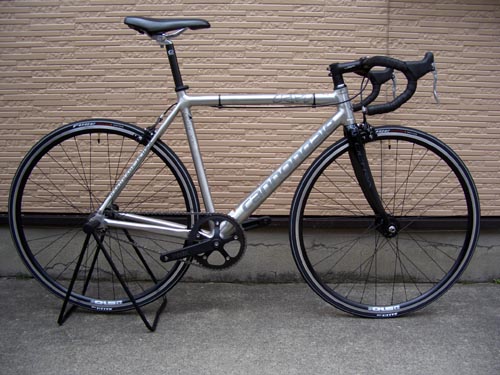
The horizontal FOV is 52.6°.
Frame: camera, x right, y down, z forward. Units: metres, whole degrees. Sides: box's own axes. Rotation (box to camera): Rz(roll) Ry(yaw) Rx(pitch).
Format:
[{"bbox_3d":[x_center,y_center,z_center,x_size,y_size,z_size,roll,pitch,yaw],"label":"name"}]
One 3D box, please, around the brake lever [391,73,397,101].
[{"bbox_3d":[0.528,-0.360,1.843,0.024,0.120,0.017,-7,8,1],"label":"brake lever"}]

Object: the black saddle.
[{"bbox_3d":[-0.258,-0.511,1.622,0.268,0.062,0.142,1,8,0],"label":"black saddle"}]

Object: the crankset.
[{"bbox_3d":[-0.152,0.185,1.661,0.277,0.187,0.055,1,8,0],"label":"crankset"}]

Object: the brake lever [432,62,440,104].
[{"bbox_3d":[0.533,-0.298,1.450,0.024,0.122,0.017,-7,8,1],"label":"brake lever"}]

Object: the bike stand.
[{"bbox_3d":[-0.471,0.272,1.741,0.320,0.350,0.315,1,8,0],"label":"bike stand"}]

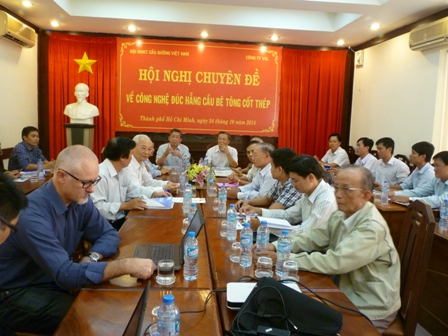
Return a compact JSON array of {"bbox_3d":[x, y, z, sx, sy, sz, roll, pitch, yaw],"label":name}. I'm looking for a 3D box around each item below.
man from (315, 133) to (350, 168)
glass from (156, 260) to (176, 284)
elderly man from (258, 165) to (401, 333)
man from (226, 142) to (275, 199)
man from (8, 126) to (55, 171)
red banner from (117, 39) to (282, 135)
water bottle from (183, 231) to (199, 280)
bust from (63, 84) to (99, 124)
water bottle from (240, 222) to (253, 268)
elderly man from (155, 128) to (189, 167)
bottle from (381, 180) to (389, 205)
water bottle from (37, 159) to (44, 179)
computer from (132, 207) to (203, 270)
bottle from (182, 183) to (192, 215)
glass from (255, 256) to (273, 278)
[{"bbox_3d":[1.626,0.140,5.745,0.660,1.320,0.500,-5,10,-42],"label":"man"},{"bbox_3d":[-0.260,0.472,1.700,0.090,0.089,0.090,2,8,-5],"label":"glass"},{"bbox_3d":[0.549,0.614,1.947,0.700,1.275,0.520,1,7,-10],"label":"elderly man"},{"bbox_3d":[0.394,0.392,3.686,0.680,1.260,0.520,1,7,-11],"label":"man"},{"bbox_3d":[-2.317,0.148,4.643,0.650,1.305,0.500,4,8,16],"label":"man"},{"bbox_3d":[-0.418,-1.399,6.665,2.900,1.600,0.030,1,7,-6],"label":"red banner"},{"bbox_3d":[-0.145,0.397,1.694,0.064,0.220,0.064,1,7,-6],"label":"water bottle"},{"bbox_3d":[-2.287,-1.032,6.064,0.560,0.660,0.330,2,8,-5],"label":"bust"},{"bbox_3d":[0.114,0.384,1.865,0.064,0.220,0.064,1,7,-6],"label":"water bottle"},{"bbox_3d":[-0.727,0.096,5.399,0.530,1.300,0.750,2,8,-5],"label":"elderly man"},{"bbox_3d":[1.566,0.233,3.632,0.066,0.222,0.066,2,8,-5],"label":"bottle"},{"bbox_3d":[-2.072,0.003,4.239,0.066,0.222,0.066,2,8,-5],"label":"water bottle"},{"bbox_3d":[-0.293,0.354,1.959,0.345,0.245,0.335,1,8,-7],"label":"computer"},{"bbox_3d":[-0.277,0.238,2.891,0.064,0.220,0.064,1,7,-6],"label":"bottle"},{"bbox_3d":[0.197,0.478,1.796,0.088,0.087,0.088,2,8,-5],"label":"glass"}]

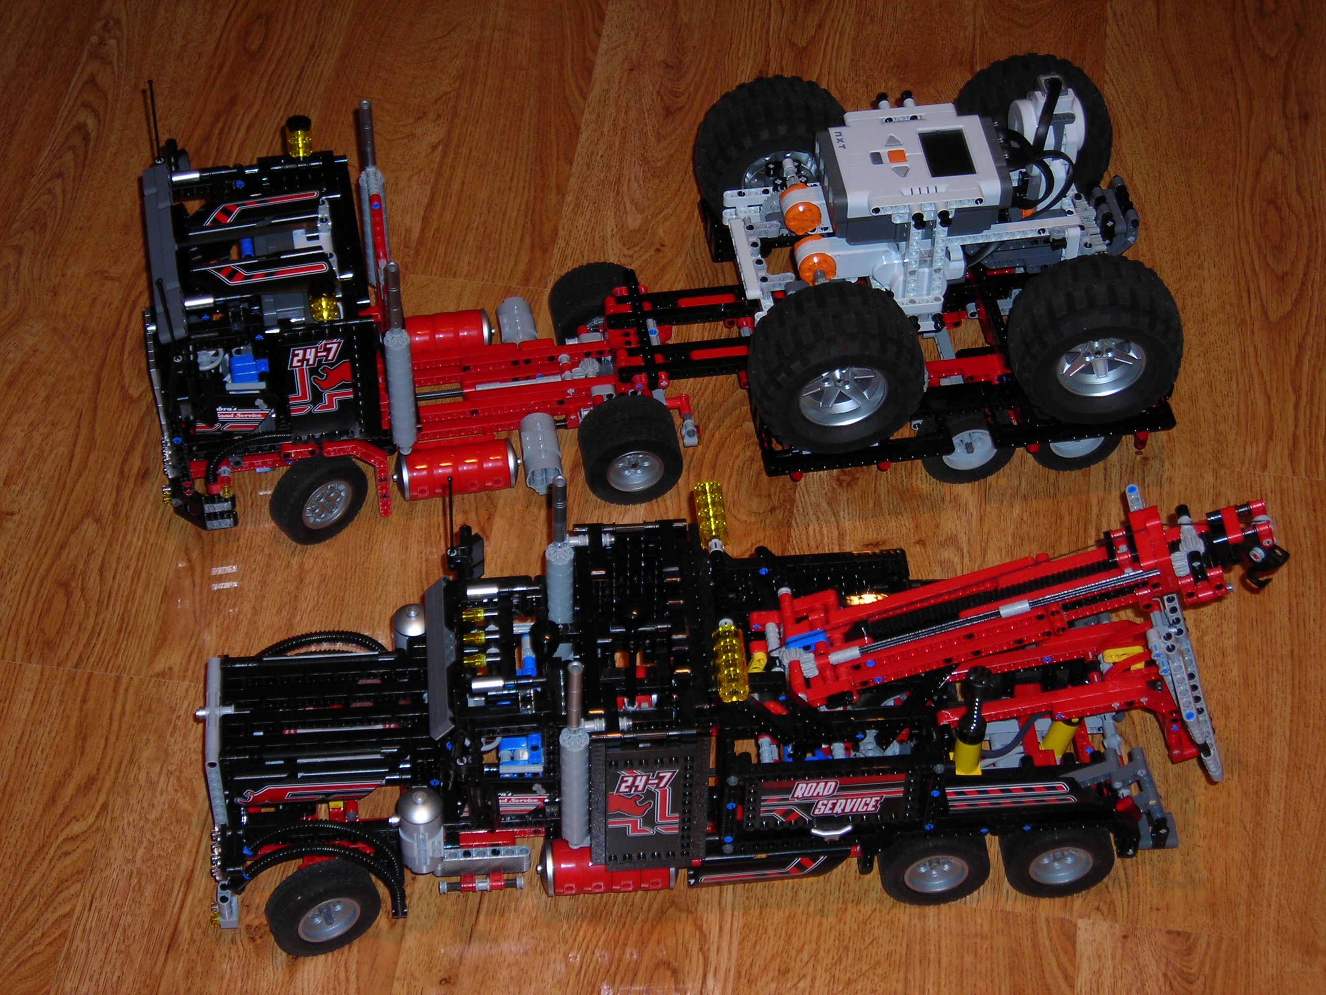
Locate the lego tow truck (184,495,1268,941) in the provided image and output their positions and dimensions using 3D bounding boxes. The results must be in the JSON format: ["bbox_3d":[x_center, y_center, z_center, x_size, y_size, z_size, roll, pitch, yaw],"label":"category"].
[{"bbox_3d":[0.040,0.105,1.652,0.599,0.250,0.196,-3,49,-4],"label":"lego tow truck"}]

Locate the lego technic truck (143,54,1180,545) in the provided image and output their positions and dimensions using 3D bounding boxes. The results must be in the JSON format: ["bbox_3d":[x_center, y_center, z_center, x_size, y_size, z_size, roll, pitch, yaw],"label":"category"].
[{"bbox_3d":[-0.008,-0.131,1.858,0.638,0.252,0.242,-7,49,-7],"label":"lego technic truck"}]

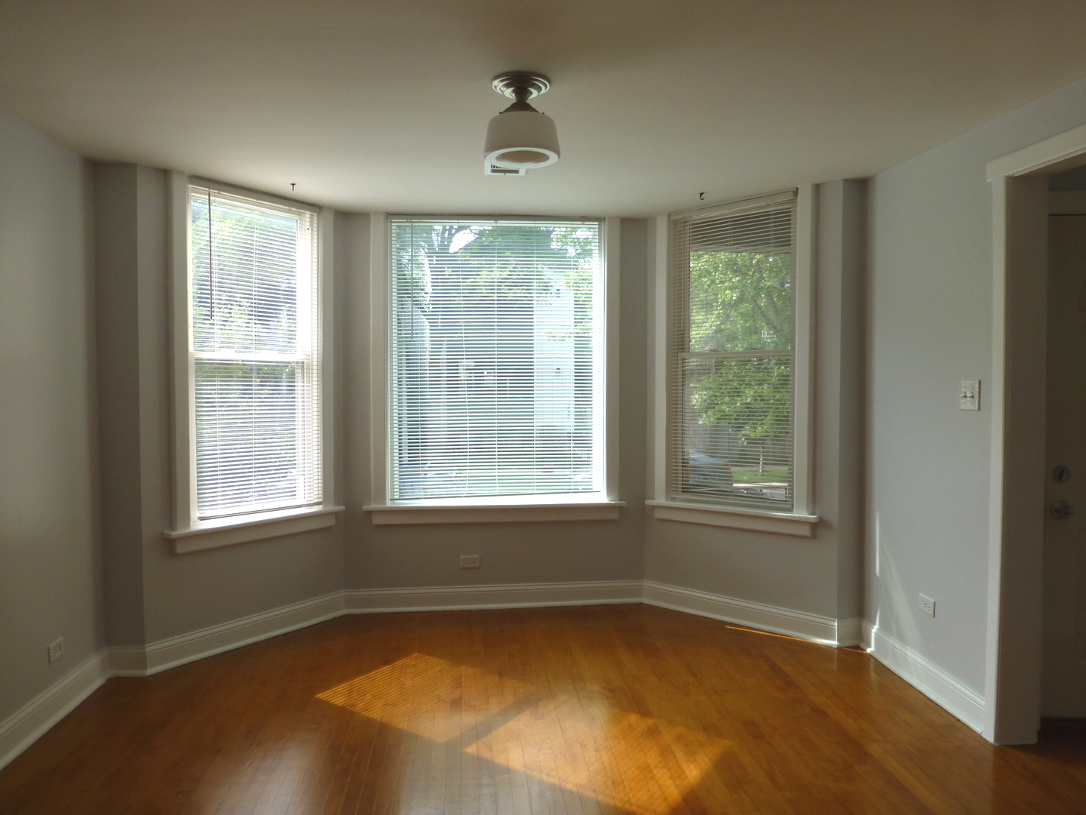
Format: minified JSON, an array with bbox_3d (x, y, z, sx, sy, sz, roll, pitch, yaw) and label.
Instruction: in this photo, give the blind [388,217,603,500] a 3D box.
[{"bbox_3d":[-0.265,-0.295,4.473,1.279,1.653,0.036,0,2,-7],"label":"blind"}]

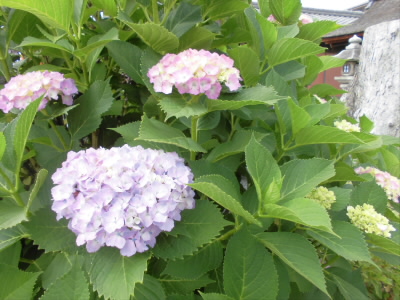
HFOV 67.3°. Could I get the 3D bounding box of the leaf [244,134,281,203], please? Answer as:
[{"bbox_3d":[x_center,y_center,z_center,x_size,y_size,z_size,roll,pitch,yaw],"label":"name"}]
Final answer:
[{"bbox_3d":[0.096,0.031,0.460,0.055,0.105,0.030,-6,-12,-7],"label":"leaf"}]

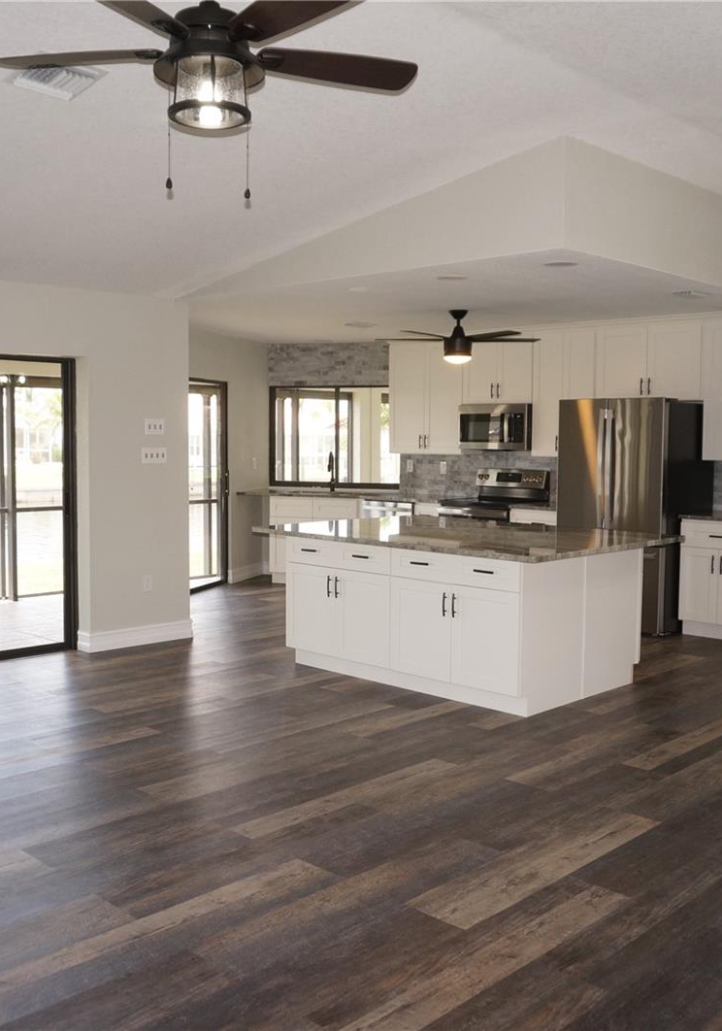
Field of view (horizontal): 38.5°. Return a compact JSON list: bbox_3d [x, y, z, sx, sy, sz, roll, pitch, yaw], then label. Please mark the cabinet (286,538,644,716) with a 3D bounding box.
[{"bbox_3d":[0.608,0.569,6.490,1.223,0.850,1.867,-4,6,-45],"label":"cabinet"}]

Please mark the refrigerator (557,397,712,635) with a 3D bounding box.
[{"bbox_3d":[2.171,-0.022,8.278,0.904,1.791,0.805,5,7,44],"label":"refrigerator"}]

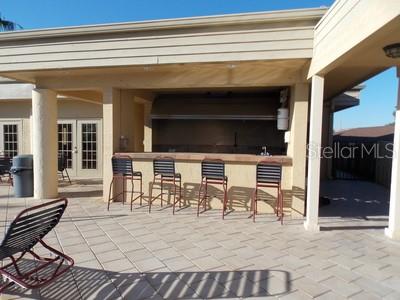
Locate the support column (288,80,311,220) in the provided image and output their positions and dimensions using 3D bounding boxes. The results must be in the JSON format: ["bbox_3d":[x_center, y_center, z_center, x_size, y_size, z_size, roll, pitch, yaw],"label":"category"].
[{"bbox_3d":[1.926,0.047,5.362,0.250,2.550,0.280,2,4,14],"label":"support column"}]

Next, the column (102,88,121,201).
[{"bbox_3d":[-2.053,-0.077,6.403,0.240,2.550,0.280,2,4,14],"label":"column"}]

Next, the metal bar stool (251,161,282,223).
[{"bbox_3d":[1.301,0.762,5.231,0.500,1.120,0.570,2,4,14],"label":"metal bar stool"}]

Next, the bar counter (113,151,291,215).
[{"bbox_3d":[-0.044,0.671,6.054,3.900,1.160,0.580,2,4,14],"label":"bar counter"}]

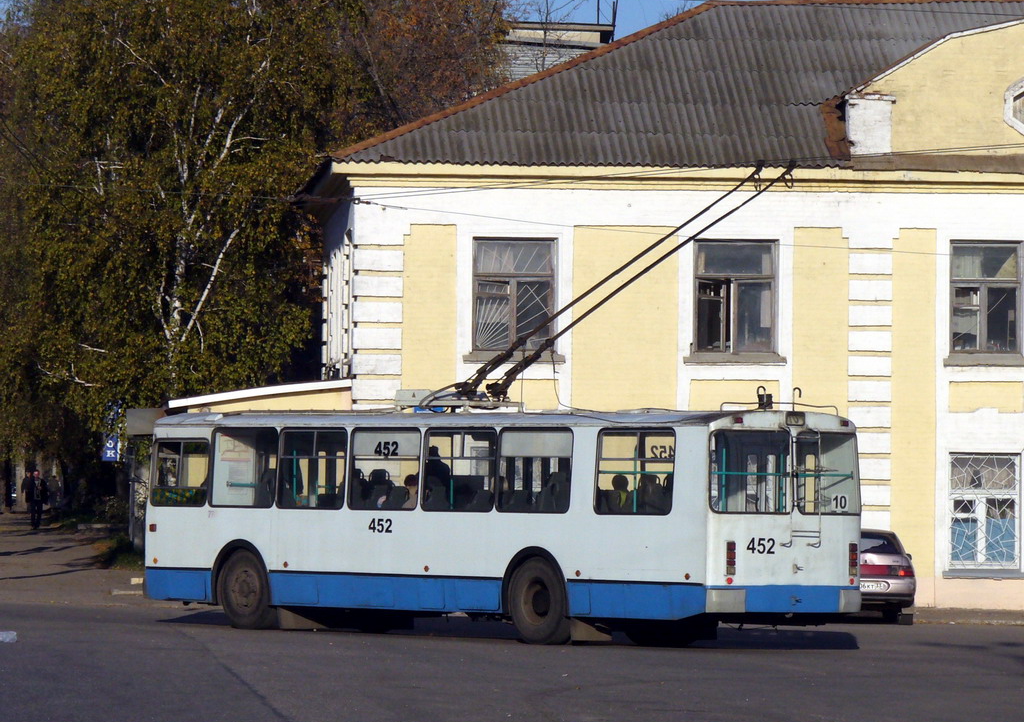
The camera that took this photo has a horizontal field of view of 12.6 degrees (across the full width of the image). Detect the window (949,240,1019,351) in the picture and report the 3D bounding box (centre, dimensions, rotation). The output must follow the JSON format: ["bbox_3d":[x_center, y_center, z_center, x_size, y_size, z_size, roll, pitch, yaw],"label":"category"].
[{"bbox_3d":[7.412,-0.978,72.701,1.110,1.720,0.150,0,-1,-6],"label":"window"}]

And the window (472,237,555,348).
[{"bbox_3d":[0.023,-1.014,71.927,1.280,1.740,0.150,0,-1,-6],"label":"window"}]

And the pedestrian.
[{"bbox_3d":[-13.924,4.056,136.000,0.540,1.740,0.350,0,-1,-2],"label":"pedestrian"}]

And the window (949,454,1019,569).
[{"bbox_3d":[7.380,2.356,72.698,1.120,1.820,0.150,0,-1,-6],"label":"window"}]

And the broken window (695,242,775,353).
[{"bbox_3d":[3.463,-0.988,72.287,1.250,1.740,0.150,0,-1,-6],"label":"broken window"}]

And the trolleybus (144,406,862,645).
[{"bbox_3d":[-0.414,2.188,62.524,2.540,3.070,11.700,3,-3,-42],"label":"trolleybus"}]

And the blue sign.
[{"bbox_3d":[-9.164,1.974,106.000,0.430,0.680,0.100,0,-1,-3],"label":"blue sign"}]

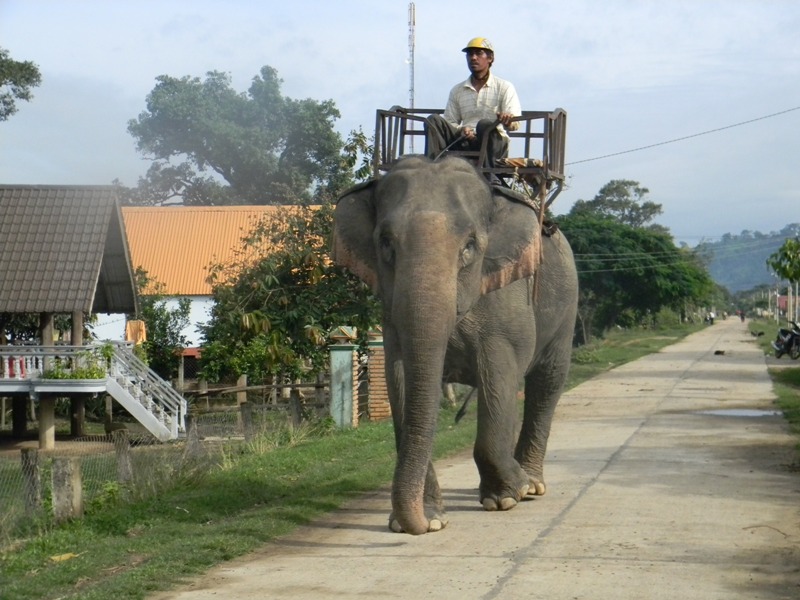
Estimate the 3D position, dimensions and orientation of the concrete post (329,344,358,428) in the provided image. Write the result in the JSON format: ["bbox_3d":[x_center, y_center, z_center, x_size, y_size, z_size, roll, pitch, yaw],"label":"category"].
[{"bbox_3d":[-0.733,1.099,19.900,0.320,1.120,0.320,0,0,14],"label":"concrete post"}]

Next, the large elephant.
[{"bbox_3d":[0.520,0.290,11.700,1.450,2.540,3.200,0,0,14],"label":"large elephant"}]

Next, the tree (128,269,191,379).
[{"bbox_3d":[-5.795,0.753,37.000,1.700,3.000,1.700,0,0,14],"label":"tree"}]

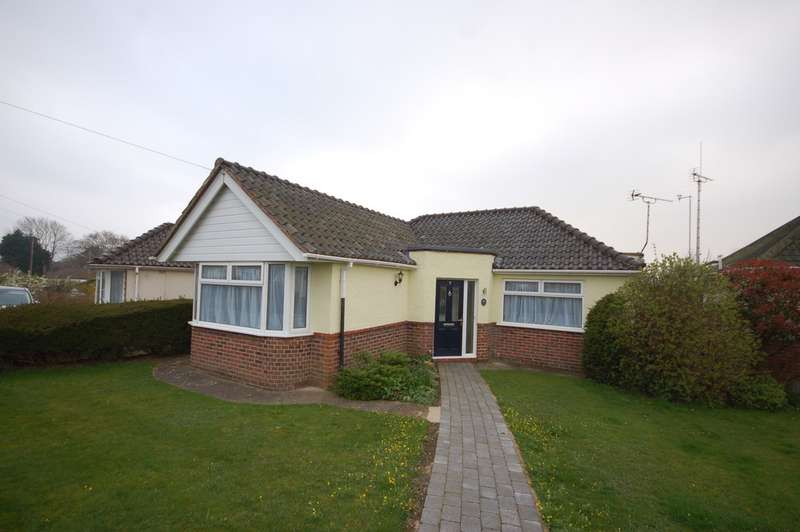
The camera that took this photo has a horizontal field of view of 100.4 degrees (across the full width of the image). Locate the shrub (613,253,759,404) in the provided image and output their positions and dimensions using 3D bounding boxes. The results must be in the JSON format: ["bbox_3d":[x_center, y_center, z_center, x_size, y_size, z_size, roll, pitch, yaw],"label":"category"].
[{"bbox_3d":[5.609,1.211,6.821,2.100,2.650,1.900,0,-3,32],"label":"shrub"}]

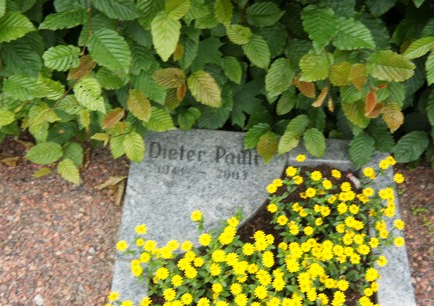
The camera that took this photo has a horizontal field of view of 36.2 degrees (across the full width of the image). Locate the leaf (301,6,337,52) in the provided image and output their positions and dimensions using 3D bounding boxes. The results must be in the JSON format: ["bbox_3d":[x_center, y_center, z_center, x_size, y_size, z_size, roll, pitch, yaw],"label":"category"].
[{"bbox_3d":[0.186,-0.224,1.210,0.063,0.091,0.020,-4,4,8],"label":"leaf"}]

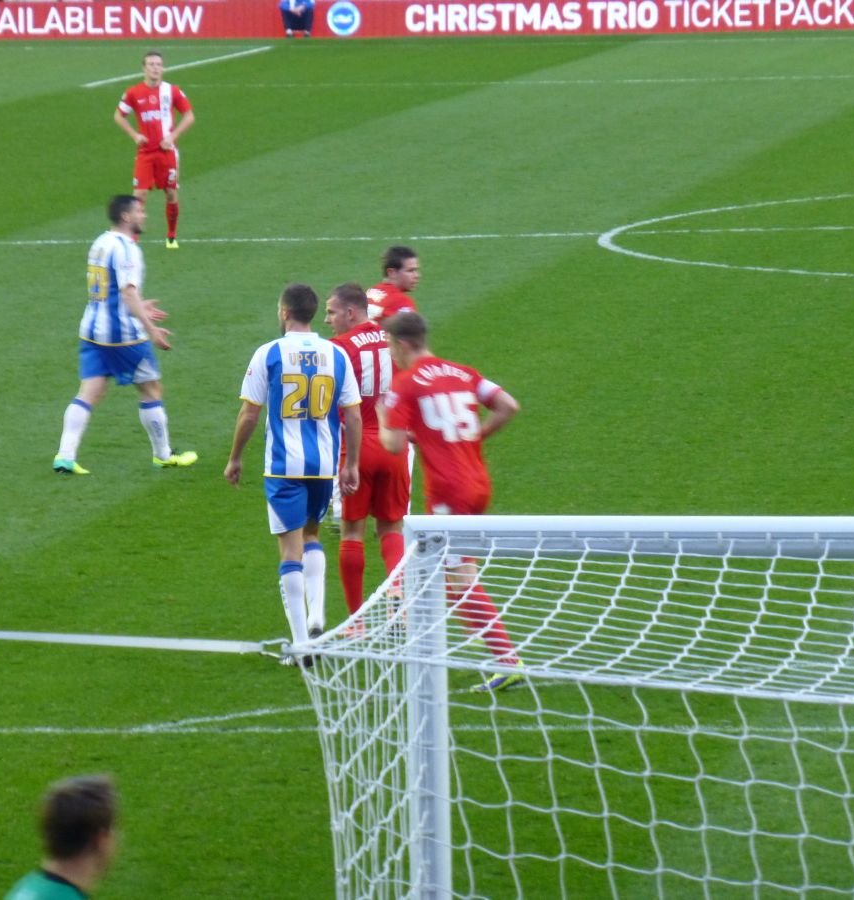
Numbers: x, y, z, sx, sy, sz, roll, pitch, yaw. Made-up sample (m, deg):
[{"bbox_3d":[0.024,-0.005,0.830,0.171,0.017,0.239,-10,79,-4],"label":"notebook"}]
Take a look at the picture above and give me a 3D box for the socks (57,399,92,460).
[{"bbox_3d":[-2.179,-0.120,53.350,0.170,0.380,0.140,11,2,-31],"label":"socks"}]

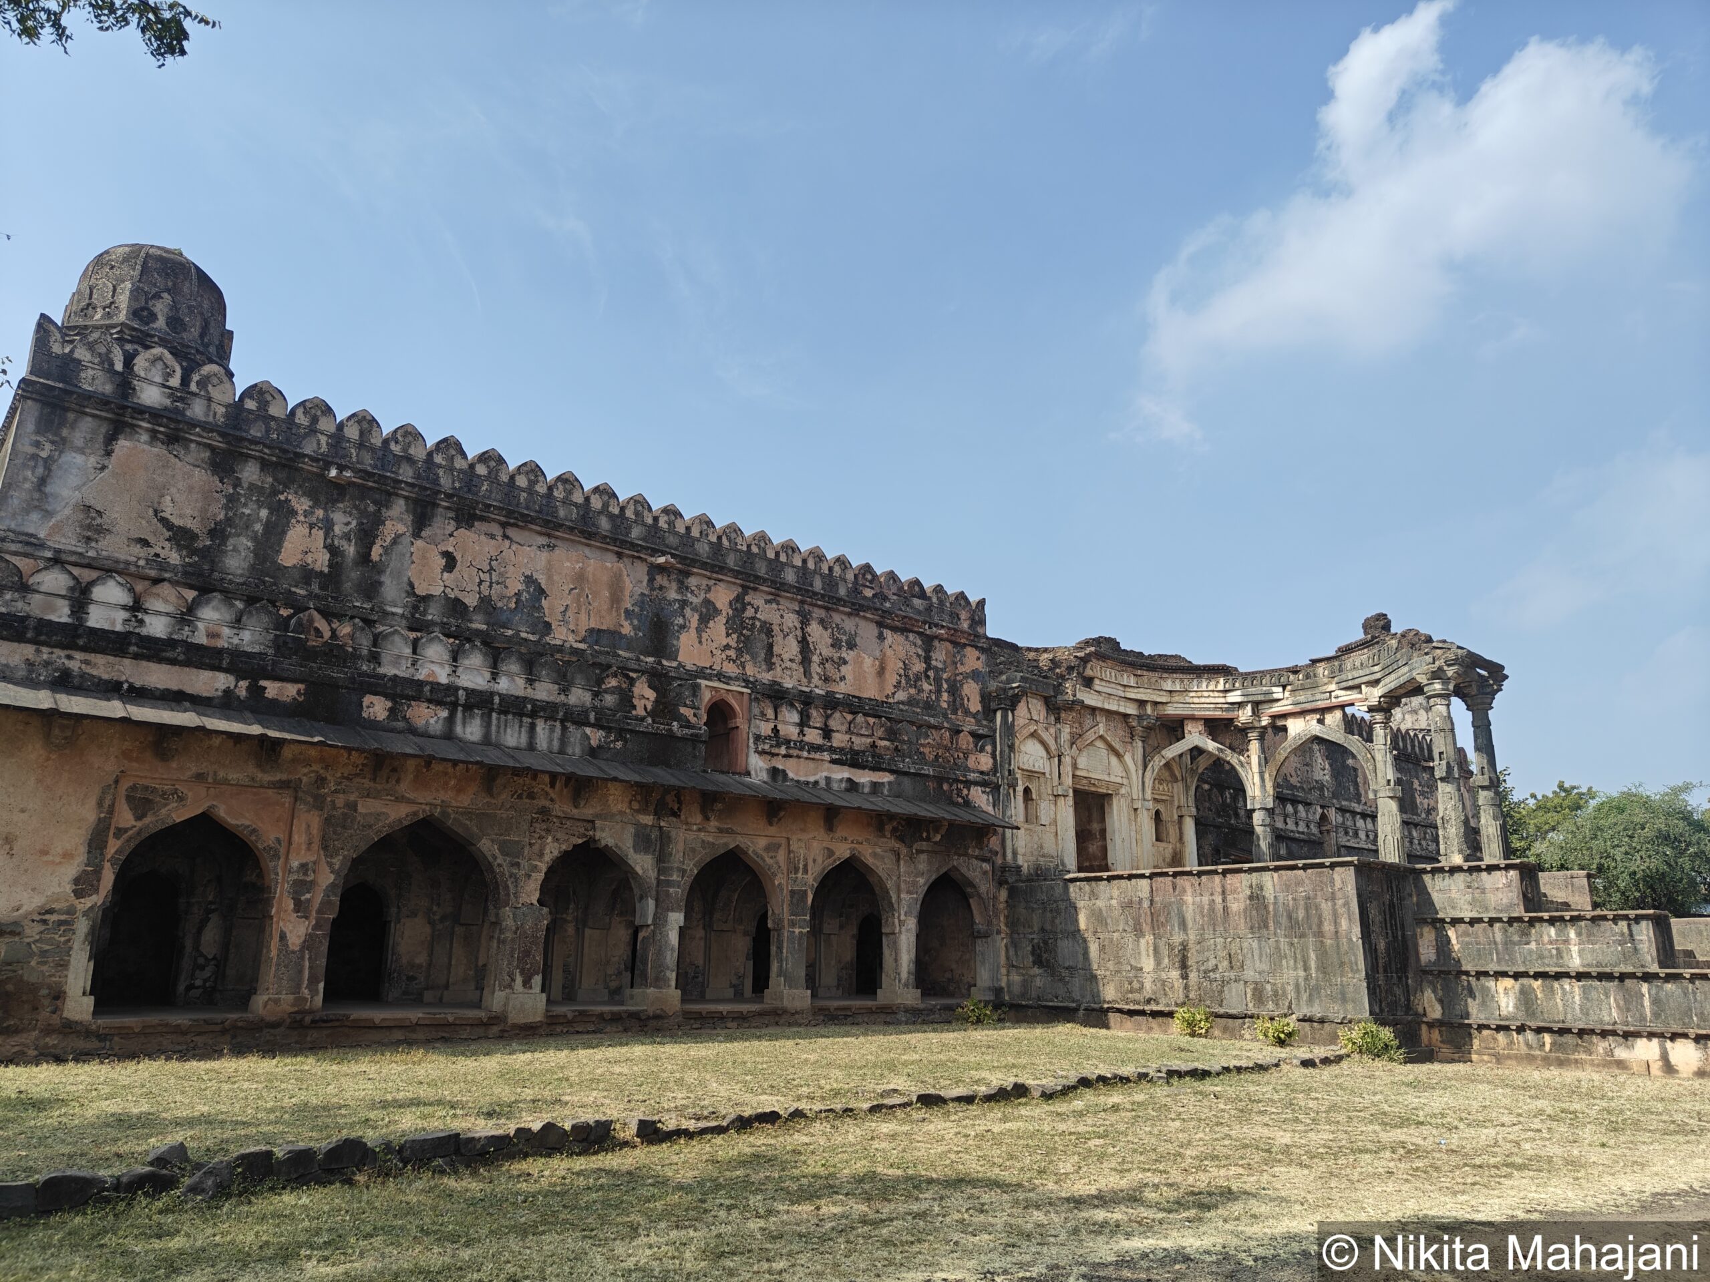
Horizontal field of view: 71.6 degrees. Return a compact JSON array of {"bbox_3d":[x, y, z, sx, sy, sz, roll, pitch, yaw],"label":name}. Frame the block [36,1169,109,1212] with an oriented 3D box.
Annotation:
[{"bbox_3d":[-4.596,3.227,6.969,0.360,0.200,0.280,13,-19,-39],"label":"block"}]

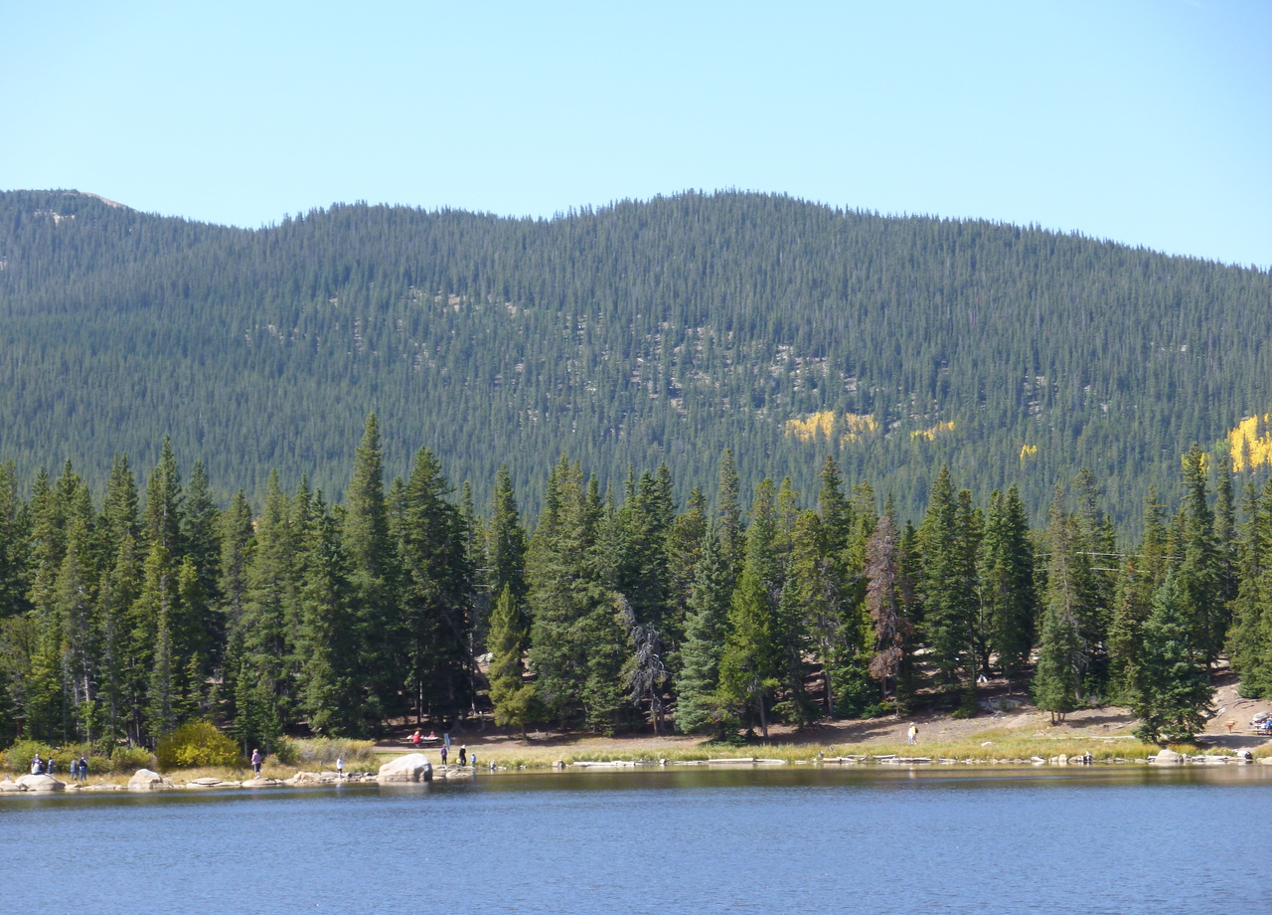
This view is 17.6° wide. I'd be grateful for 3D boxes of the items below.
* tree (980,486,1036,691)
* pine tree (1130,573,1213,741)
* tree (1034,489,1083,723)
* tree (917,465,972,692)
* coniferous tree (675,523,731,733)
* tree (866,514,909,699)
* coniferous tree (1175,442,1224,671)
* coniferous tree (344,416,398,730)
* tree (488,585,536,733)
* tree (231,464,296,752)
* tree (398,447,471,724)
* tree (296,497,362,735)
[{"bbox_3d":[31.650,11.200,350.000,4.730,17.580,4.730,0,-3,0],"label":"tree"},{"bbox_3d":[41.350,15.430,318.000,6.450,13.280,6.450,0,-3,0],"label":"pine tree"},{"bbox_3d":[34.320,12.140,334.000,4.030,19.030,4.030,0,-3,0],"label":"tree"},{"bbox_3d":[25.870,10.290,345.000,4.670,19.160,4.670,0,-3,0],"label":"tree"},{"bbox_3d":[5.250,13.490,322.000,4.510,16.640,4.510,0,-3,0],"label":"coniferous tree"},{"bbox_3d":[20.610,12.450,338.000,3.590,15.670,3.590,0,-3,0],"label":"tree"},{"bbox_3d":[50.610,9.160,370.000,4.290,20.730,4.290,0,-3,0],"label":"coniferous tree"},{"bbox_3d":[-20.460,8.870,318.000,4.450,24.420,4.450,0,-3,0],"label":"coniferous tree"},{"bbox_3d":[-9.090,14.780,300.000,3.480,11.230,3.480,0,-3,0],"label":"tree"},{"bbox_3d":[-22.550,9.310,248.000,3.710,16.890,3.710,0,-3,0],"label":"tree"},{"bbox_3d":[-15.790,10.260,323.000,5.770,22.310,5.770,0,-3,0],"label":"tree"},{"bbox_3d":[-19.590,10.220,263.000,4.190,15.300,4.190,0,-3,0],"label":"tree"}]

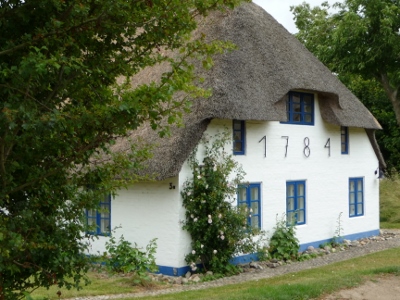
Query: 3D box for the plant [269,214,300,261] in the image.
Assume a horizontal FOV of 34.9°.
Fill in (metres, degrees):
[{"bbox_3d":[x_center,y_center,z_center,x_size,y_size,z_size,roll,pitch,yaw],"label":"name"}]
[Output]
[{"bbox_3d":[2.205,2.260,16.280,0.660,1.120,0.920,-1,-1,42],"label":"plant"}]

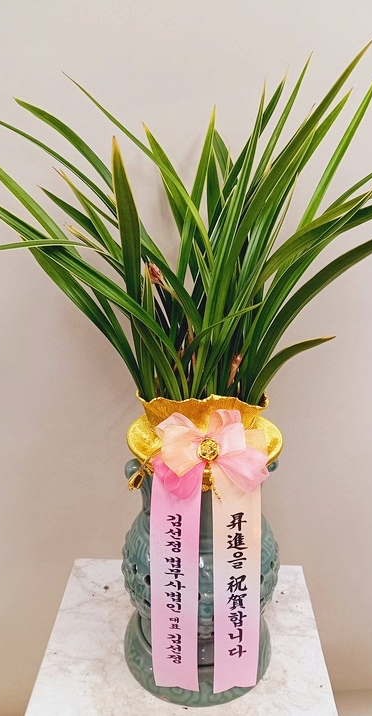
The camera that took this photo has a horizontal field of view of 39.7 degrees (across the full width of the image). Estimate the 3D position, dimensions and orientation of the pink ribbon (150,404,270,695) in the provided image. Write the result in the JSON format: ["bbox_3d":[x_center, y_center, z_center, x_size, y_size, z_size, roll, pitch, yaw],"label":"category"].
[{"bbox_3d":[0.020,0.207,0.493,0.110,0.340,0.070,1,20,0],"label":"pink ribbon"}]

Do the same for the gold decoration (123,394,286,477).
[{"bbox_3d":[0.020,0.054,0.541,0.165,0.078,0.160,1,20,0],"label":"gold decoration"}]

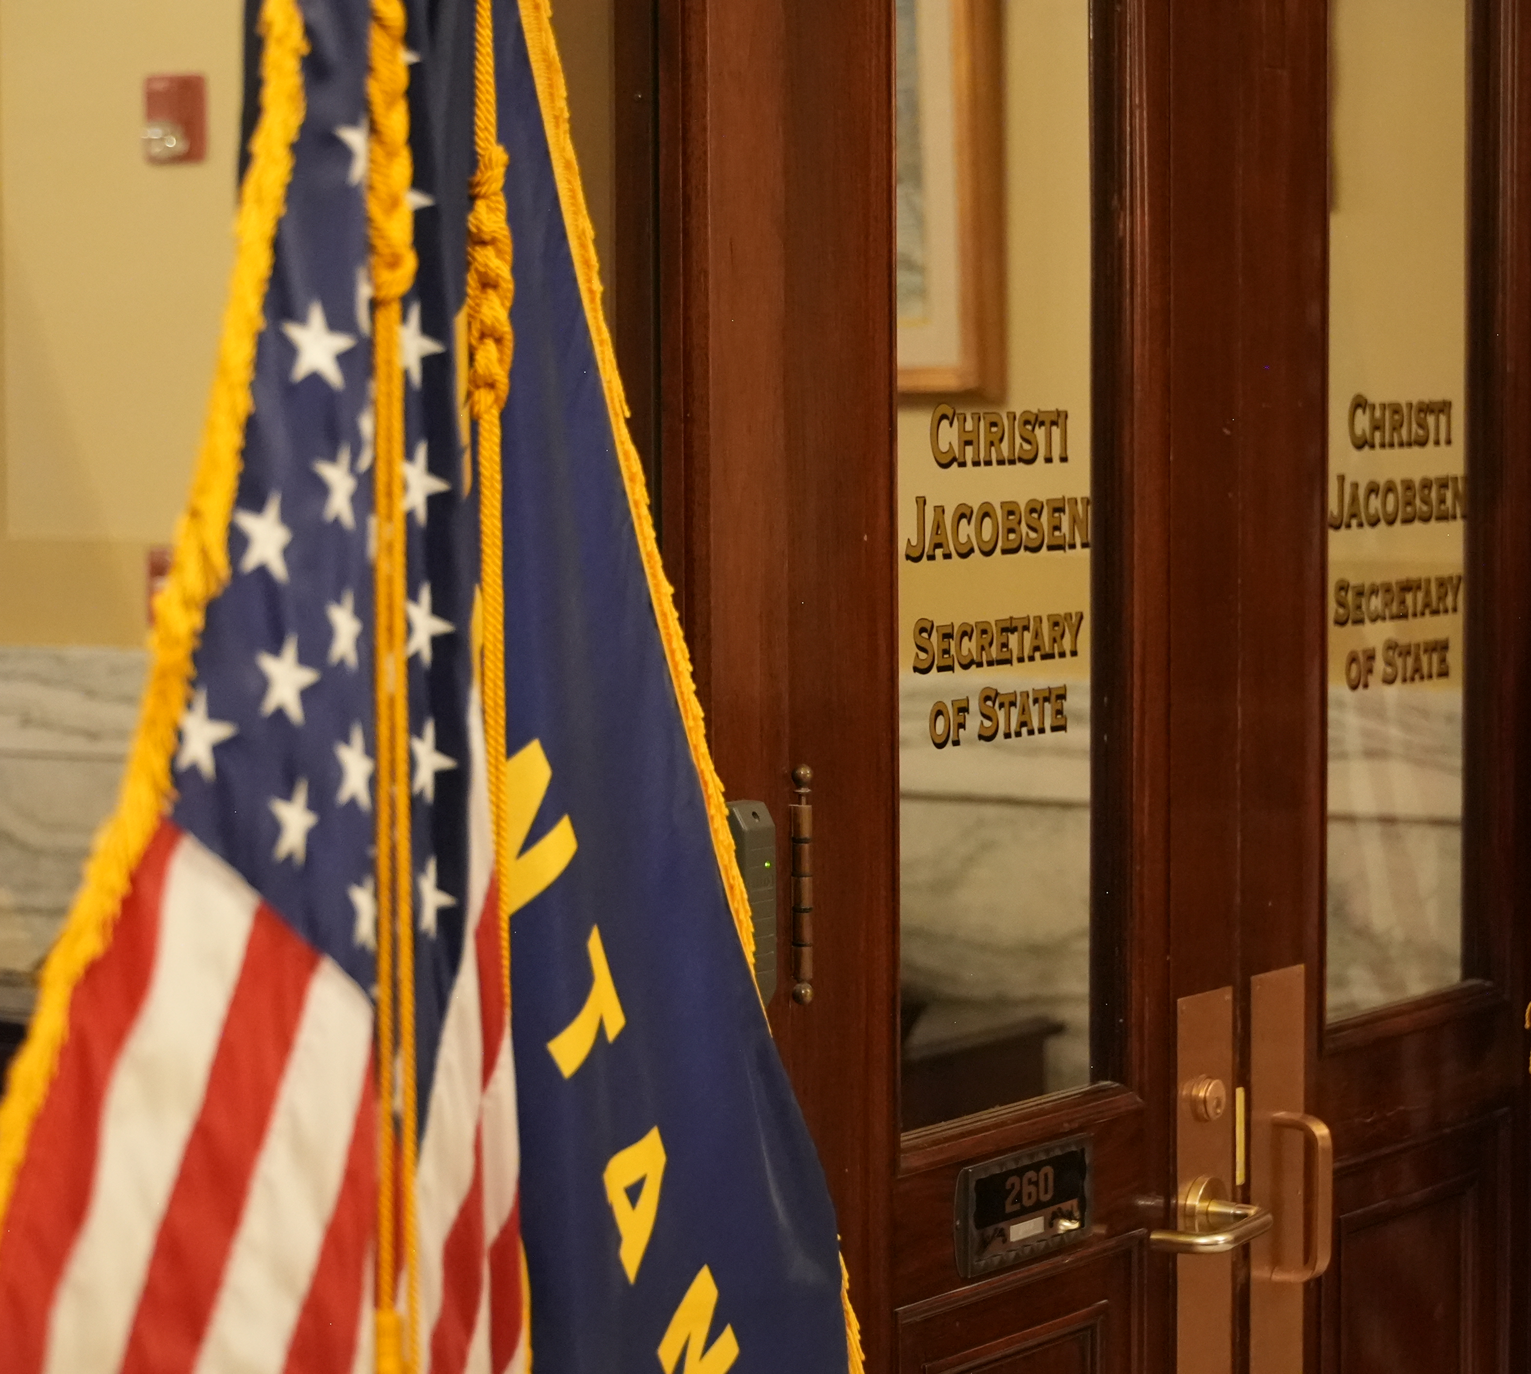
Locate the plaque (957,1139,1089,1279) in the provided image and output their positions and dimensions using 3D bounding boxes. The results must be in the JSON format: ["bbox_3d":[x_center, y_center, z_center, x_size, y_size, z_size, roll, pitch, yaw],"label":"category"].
[{"bbox_3d":[0.207,0.412,3.691,0.016,0.084,0.192,3,5,34],"label":"plaque"}]

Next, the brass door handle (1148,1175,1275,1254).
[{"bbox_3d":[0.377,0.445,3.894,0.072,0.054,0.139,3,5,34],"label":"brass door handle"}]

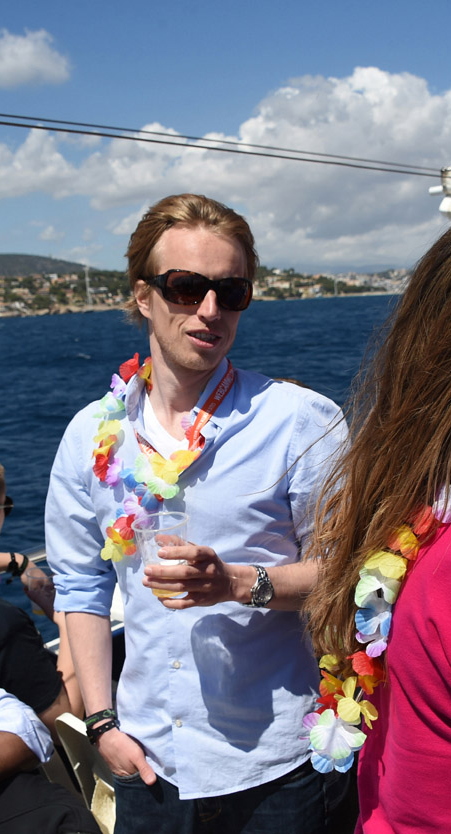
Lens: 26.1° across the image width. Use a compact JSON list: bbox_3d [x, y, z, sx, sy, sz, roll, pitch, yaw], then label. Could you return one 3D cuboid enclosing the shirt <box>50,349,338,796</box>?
[{"bbox_3d":[-0.029,0.239,1.540,0.470,0.650,0.300,-1,7,17],"label":"shirt"}]

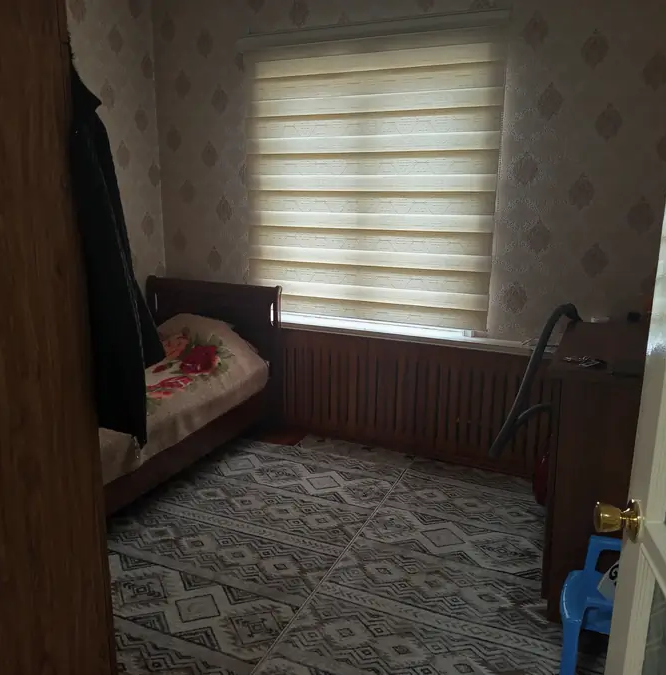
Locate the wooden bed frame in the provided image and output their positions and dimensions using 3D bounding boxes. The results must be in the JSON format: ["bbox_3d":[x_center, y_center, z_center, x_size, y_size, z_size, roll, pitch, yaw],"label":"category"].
[{"bbox_3d":[-1.155,0.295,3.023,0.950,0.925,2.060,6,13,24],"label":"wooden bed frame"}]

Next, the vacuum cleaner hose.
[{"bbox_3d":[0.928,0.222,2.901,0.367,0.788,0.220,6,13,23],"label":"vacuum cleaner hose"}]

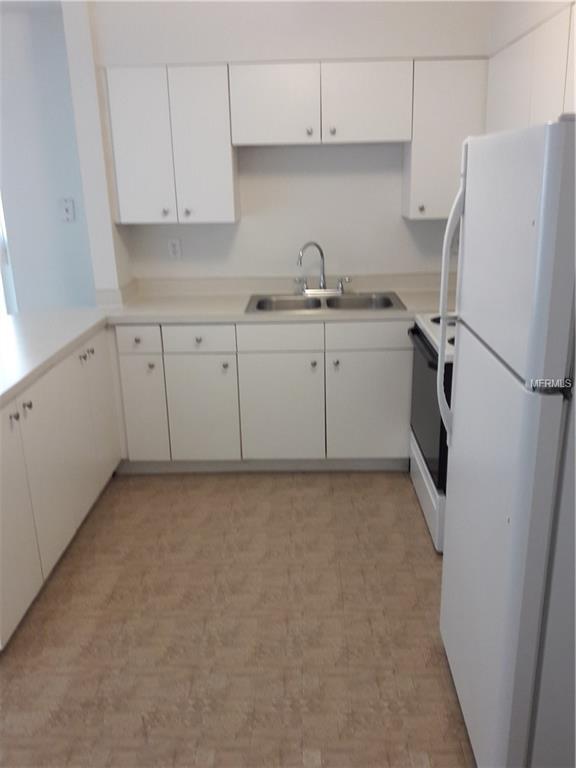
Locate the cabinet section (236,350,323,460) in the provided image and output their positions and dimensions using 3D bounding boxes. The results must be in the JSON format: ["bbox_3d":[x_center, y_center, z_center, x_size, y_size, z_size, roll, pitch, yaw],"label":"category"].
[{"bbox_3d":[-0.025,0.043,3.546,0.457,0.613,0.500,-1,18,1],"label":"cabinet section"}]

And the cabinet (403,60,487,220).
[{"bbox_3d":[0.822,-1.279,3.304,0.370,0.760,0.290,-1,18,1],"label":"cabinet"}]

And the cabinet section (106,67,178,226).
[{"bbox_3d":[-0.738,-1.260,3.337,0.302,0.753,0.310,-1,18,1],"label":"cabinet section"}]

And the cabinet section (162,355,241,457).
[{"bbox_3d":[-0.446,0.048,3.554,0.385,0.613,0.500,-1,18,1],"label":"cabinet section"}]

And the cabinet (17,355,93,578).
[{"bbox_3d":[-1.212,0.305,2.571,0.575,0.765,0.665,-1,18,1],"label":"cabinet"}]

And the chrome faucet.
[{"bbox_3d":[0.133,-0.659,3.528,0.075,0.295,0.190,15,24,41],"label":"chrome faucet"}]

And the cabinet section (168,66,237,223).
[{"bbox_3d":[-0.434,-1.264,3.331,0.304,0.753,0.310,-1,18,1],"label":"cabinet section"}]

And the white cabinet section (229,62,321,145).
[{"bbox_3d":[-0.057,-1.451,3.263,0.457,0.369,0.310,-1,18,1],"label":"white cabinet section"}]

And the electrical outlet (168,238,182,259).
[{"bbox_3d":[-0.657,-0.791,3.626,0.073,0.115,0.013,-1,18,1],"label":"electrical outlet"}]

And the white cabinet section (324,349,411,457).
[{"bbox_3d":[0.429,0.037,3.537,0.452,0.613,0.500,-1,18,1],"label":"white cabinet section"}]

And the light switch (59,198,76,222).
[{"bbox_3d":[-1.161,-0.912,3.266,0.076,0.116,0.014,-1,18,1],"label":"light switch"}]

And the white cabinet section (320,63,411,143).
[{"bbox_3d":[0.400,-1.457,3.254,0.457,0.369,0.310,-1,18,1],"label":"white cabinet section"}]

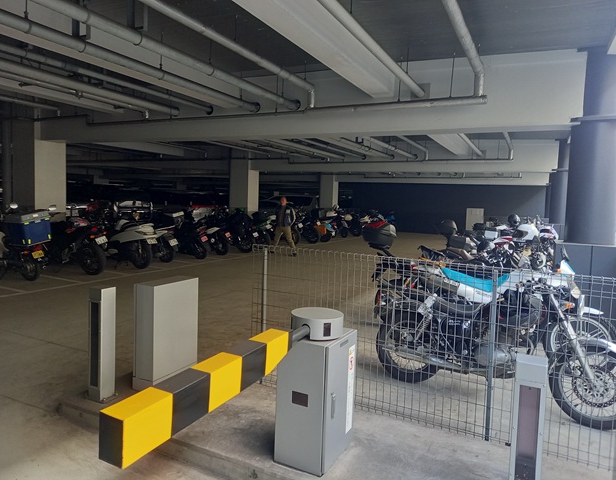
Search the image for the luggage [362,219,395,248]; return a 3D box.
[{"bbox_3d":[0.809,-0.051,5.227,0.340,0.310,0.400,10,8,5],"label":"luggage"}]

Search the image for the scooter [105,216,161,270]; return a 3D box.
[{"bbox_3d":[-3.994,0.017,9.917,1.900,1.100,0.720,4,6,30],"label":"scooter"}]

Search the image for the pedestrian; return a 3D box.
[{"bbox_3d":[-0.708,-0.401,13.118,0.580,1.660,0.500,-1,6,-35],"label":"pedestrian"}]

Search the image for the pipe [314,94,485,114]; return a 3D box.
[{"bbox_3d":[1.191,-1.847,6.363,2.420,0.105,0.105,4,5,26],"label":"pipe"}]

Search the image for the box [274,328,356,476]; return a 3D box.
[{"bbox_3d":[0.045,0.876,2.640,0.295,0.705,0.385,4,5,26],"label":"box"}]

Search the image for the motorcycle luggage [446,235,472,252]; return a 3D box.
[{"bbox_3d":[2.360,0.055,7.200,0.370,0.280,0.400,4,5,26],"label":"motorcycle luggage"}]

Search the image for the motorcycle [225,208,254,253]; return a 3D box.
[{"bbox_3d":[-2.194,-0.268,13.813,0.740,1.180,2.050,-3,7,-44],"label":"motorcycle"}]

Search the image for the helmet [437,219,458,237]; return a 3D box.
[{"bbox_3d":[2.294,-0.201,7.600,0.330,0.270,0.250,4,5,26],"label":"helmet"}]

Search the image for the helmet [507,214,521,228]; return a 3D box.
[{"bbox_3d":[4.580,-0.417,10.300,0.310,0.260,0.250,6,6,41],"label":"helmet"}]

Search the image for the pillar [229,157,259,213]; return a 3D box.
[{"bbox_3d":[-2.591,-1.749,18.731,0.861,3.277,0.787,4,5,26],"label":"pillar"}]

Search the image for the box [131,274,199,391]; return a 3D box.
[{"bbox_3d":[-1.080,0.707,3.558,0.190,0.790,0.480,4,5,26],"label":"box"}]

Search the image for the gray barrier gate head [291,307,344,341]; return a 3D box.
[{"bbox_3d":[0.054,0.466,2.595,0.295,0.115,0.295,2,5,0],"label":"gray barrier gate head"}]

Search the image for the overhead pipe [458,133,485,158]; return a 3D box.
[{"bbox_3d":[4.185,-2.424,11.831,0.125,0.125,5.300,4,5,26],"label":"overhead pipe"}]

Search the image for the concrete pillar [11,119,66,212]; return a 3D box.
[{"bbox_3d":[-6.412,-1.227,11.017,0.861,3.277,0.787,4,5,26],"label":"concrete pillar"}]

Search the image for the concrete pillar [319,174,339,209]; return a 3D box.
[{"bbox_3d":[1.094,-2.041,25.099,0.800,2.950,0.800,4,5,26],"label":"concrete pillar"}]

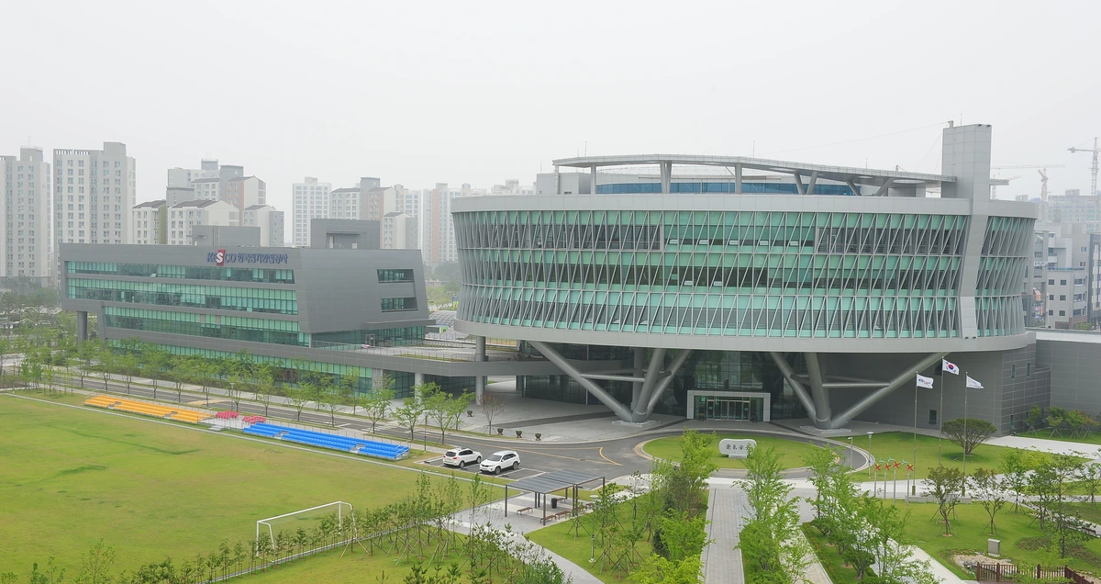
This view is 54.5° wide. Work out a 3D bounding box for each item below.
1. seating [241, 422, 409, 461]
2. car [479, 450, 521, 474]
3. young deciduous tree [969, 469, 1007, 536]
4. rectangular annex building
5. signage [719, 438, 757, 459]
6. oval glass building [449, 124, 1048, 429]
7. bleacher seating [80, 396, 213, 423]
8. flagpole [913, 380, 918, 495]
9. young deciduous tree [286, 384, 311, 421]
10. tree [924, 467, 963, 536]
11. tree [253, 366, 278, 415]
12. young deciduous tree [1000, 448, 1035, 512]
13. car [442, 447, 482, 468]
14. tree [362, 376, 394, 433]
[{"bbox_3d":[-24.500,15.838,114.940,23.800,1.200,2.100,3,3,36],"label":"seating"},{"bbox_3d":[-4.828,16.374,103.019,1.885,1.720,4.680,3,3,35],"label":"car"},{"bbox_3d":[33.860,16.136,82.466,3.050,5.200,3.050,1,2,0],"label":"young deciduous tree"},{"bbox_3d":[-54.169,2.577,188.232,76.390,20.910,25.960,3,3,38],"label":"rectangular annex building"},{"bbox_3d":[19.506,16.242,111.061,3.800,2.000,0.600,1,2,10],"label":"signage"},{"bbox_3d":[24.236,-1.998,142.849,75.850,36.170,49.490,1,2,8],"label":"oval glass building"},{"bbox_3d":[-50.931,14.721,134.681,23.140,1.150,2.100,3,3,35],"label":"bleacher seating"},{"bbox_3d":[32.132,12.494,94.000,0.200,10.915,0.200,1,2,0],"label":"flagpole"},{"bbox_3d":[-30.417,13.411,129.451,3.667,4.634,3.667,1,2,0],"label":"young deciduous tree"},{"bbox_3d":[30.267,16.016,82.128,3.170,5.350,3.170,1,2,0],"label":"tree"},{"bbox_3d":[-35.195,12.365,132.811,2.965,6.298,2.965,1,2,0],"label":"tree"},{"bbox_3d":[39.233,15.737,89.645,3.003,5.415,3.003,1,2,0],"label":"young deciduous tree"},{"bbox_3d":[-8.576,16.255,106.140,1.880,1.720,4.650,3,3,35],"label":"car"},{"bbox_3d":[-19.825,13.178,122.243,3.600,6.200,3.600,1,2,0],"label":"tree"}]

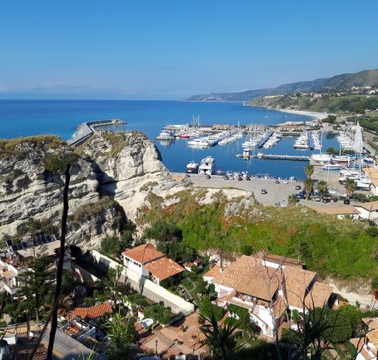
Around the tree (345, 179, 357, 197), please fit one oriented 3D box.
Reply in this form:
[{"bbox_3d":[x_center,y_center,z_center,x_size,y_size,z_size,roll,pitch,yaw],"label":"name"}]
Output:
[{"bbox_3d":[92.598,5.137,205.217,6.300,10.000,6.300,0,13,0],"label":"tree"}]

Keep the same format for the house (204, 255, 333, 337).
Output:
[{"bbox_3d":[17.509,25.066,81.636,25.000,8.400,16.300,8,15,32],"label":"house"}]

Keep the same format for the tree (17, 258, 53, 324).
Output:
[{"bbox_3d":[-32.765,23.278,76.581,7.300,15.000,7.300,0,13,0],"label":"tree"}]

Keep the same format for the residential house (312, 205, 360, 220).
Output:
[{"bbox_3d":[67.527,14.733,166.085,20.500,4.800,9.500,1,13,2],"label":"residential house"}]

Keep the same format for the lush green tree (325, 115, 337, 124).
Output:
[{"bbox_3d":[300.956,-126.307,760.572,19.000,17.000,18.000,0,13,0],"label":"lush green tree"}]

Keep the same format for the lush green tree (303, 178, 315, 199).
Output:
[{"bbox_3d":[65.684,4.988,195.243,5.700,11.000,5.700,0,13,0],"label":"lush green tree"}]

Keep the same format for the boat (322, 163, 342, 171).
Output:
[{"bbox_3d":[110.413,-10.035,276.831,14.000,4.800,4.200,1,13,5],"label":"boat"}]

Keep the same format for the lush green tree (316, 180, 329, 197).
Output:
[{"bbox_3d":[76.115,5.625,205.326,6.300,9.000,6.300,0,13,0],"label":"lush green tree"}]

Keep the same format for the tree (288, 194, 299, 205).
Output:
[{"bbox_3d":[56.263,10.238,193.919,5.800,5.000,5.800,0,13,0],"label":"tree"}]

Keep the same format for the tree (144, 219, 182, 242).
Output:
[{"bbox_3d":[-7.792,14.996,106.000,10.800,6.800,9.000,0,13,0],"label":"tree"}]

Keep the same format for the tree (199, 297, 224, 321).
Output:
[{"bbox_3d":[4.681,26.630,75.000,4.900,4.600,4.900,0,13,0],"label":"tree"}]

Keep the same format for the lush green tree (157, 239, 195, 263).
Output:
[{"bbox_3d":[-3.262,19.165,98.000,10.000,6.500,8.500,0,13,0],"label":"lush green tree"}]

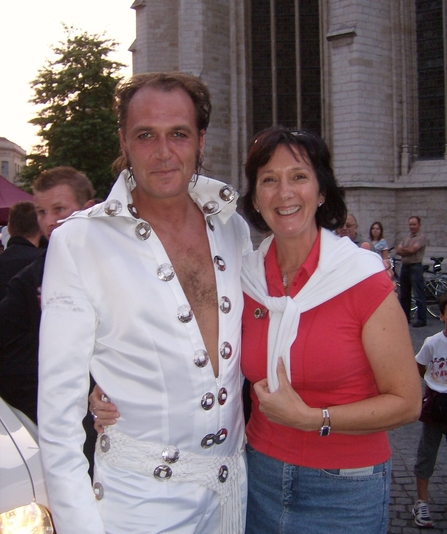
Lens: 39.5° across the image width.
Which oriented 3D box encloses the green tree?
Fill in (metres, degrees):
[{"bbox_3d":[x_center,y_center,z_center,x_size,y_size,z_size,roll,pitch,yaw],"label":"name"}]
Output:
[{"bbox_3d":[-6.800,-5.400,28.000,5.000,11.000,5.000,-1,2,0],"label":"green tree"}]

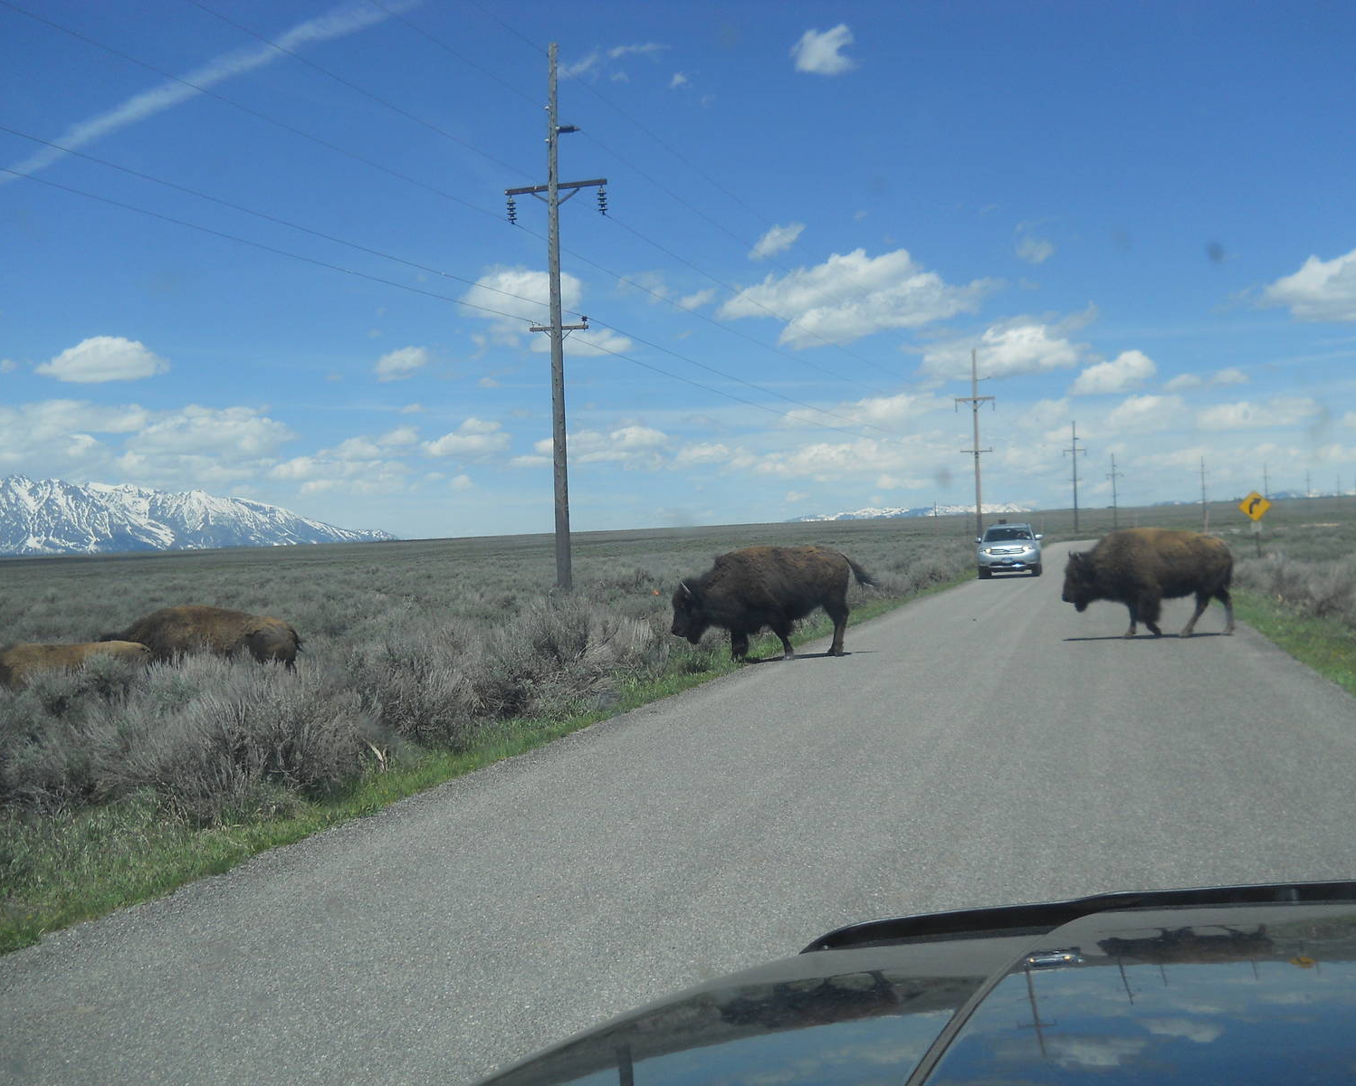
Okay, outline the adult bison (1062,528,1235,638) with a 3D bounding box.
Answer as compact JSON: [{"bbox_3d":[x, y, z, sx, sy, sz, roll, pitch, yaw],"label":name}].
[{"bbox_3d":[6.575,0.553,21.600,2.330,1.510,0.800,-2,0,5],"label":"adult bison"}]

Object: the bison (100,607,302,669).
[{"bbox_3d":[-5.520,1.290,18.000,2.250,1.150,0.820,-2,0,5],"label":"bison"}]

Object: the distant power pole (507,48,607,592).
[{"bbox_3d":[-3.347,-6.201,43.400,3.070,15.600,0.400,-1,0,19],"label":"distant power pole"}]

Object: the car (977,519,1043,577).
[{"bbox_3d":[10.750,0.210,49.900,1.920,1.750,4.790,-2,0,15],"label":"car"}]

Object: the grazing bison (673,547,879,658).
[{"bbox_3d":[1.206,0.775,20.000,2.450,1.430,0.780,-2,0,-17],"label":"grazing bison"}]

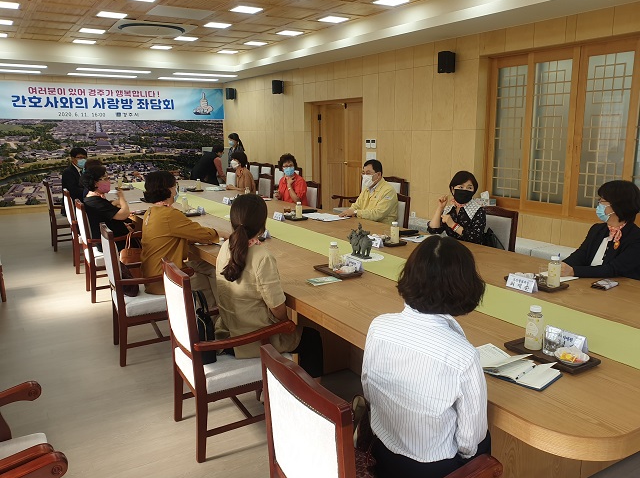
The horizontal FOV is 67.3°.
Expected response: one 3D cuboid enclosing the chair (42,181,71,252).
[{"bbox_3d":[-3.540,-0.365,6.817,0.576,0.966,0.556,-10,16,-33],"label":"chair"}]

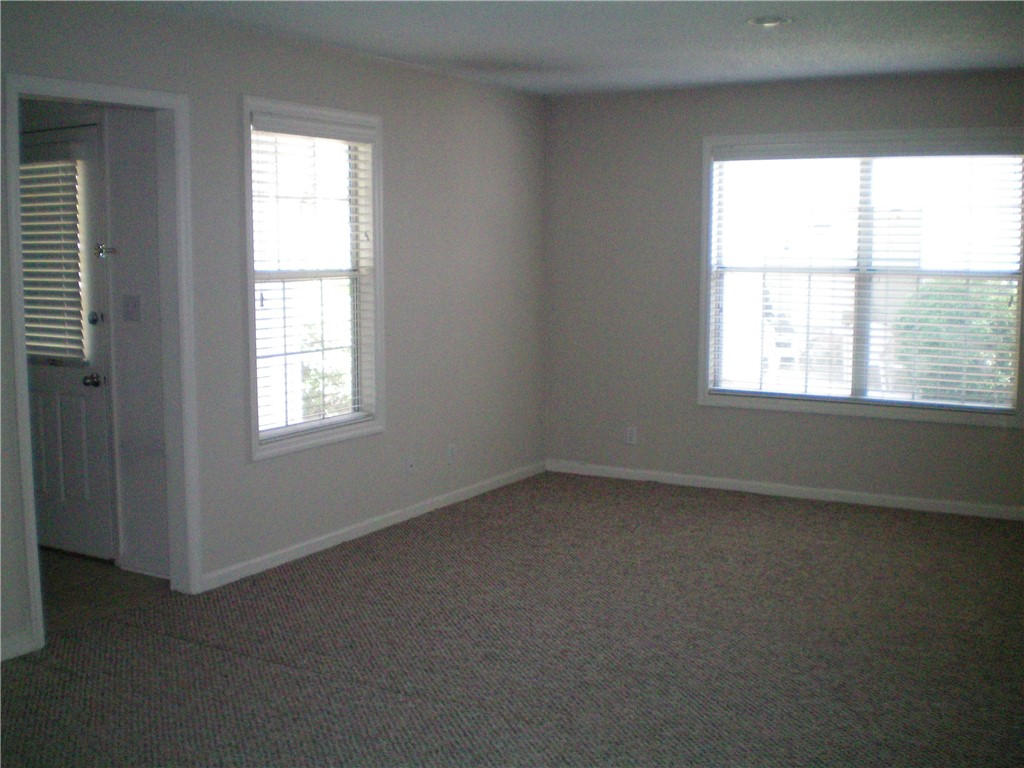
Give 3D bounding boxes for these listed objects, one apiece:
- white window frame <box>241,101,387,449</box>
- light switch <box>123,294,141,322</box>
[{"bbox_3d":[-0.936,-0.499,5.303,0.110,1.580,0.975,4,8,30],"label":"white window frame"},{"bbox_3d":[-1.631,-0.324,4.822,0.110,0.115,0.014,4,8,30],"label":"light switch"}]

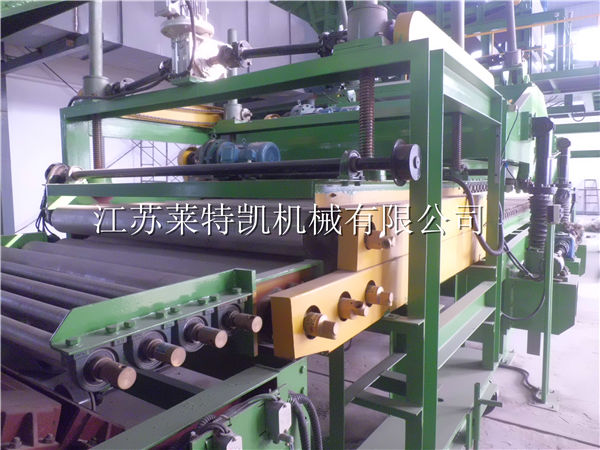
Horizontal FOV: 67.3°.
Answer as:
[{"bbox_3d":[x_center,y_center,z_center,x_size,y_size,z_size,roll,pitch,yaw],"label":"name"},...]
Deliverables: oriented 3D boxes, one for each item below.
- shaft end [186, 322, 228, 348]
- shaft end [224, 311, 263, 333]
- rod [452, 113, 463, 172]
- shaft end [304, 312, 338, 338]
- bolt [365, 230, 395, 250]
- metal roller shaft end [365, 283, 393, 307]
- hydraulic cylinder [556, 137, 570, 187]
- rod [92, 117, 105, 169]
[{"bbox_3d":[-0.324,0.382,1.561,0.145,0.061,0.061,3,6,34],"label":"shaft end"},{"bbox_3d":[-0.219,0.367,1.713,0.145,0.061,0.061,3,6,34],"label":"shaft end"},{"bbox_3d":[1.391,-0.724,3.969,0.077,0.510,0.077,3,6,34],"label":"rod"},{"bbox_3d":[0.095,0.436,1.951,0.128,0.092,0.092,3,6,34],"label":"shaft end"},{"bbox_3d":[0.333,0.064,1.867,0.102,0.076,0.076,3,7,35],"label":"bolt"},{"bbox_3d":[0.432,0.385,2.445,0.120,0.095,0.095,3,6,34],"label":"metal roller shaft end"},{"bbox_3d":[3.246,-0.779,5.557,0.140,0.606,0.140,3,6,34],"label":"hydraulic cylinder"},{"bbox_3d":[-1.769,-0.712,3.962,0.078,0.490,0.078,3,6,34],"label":"rod"}]

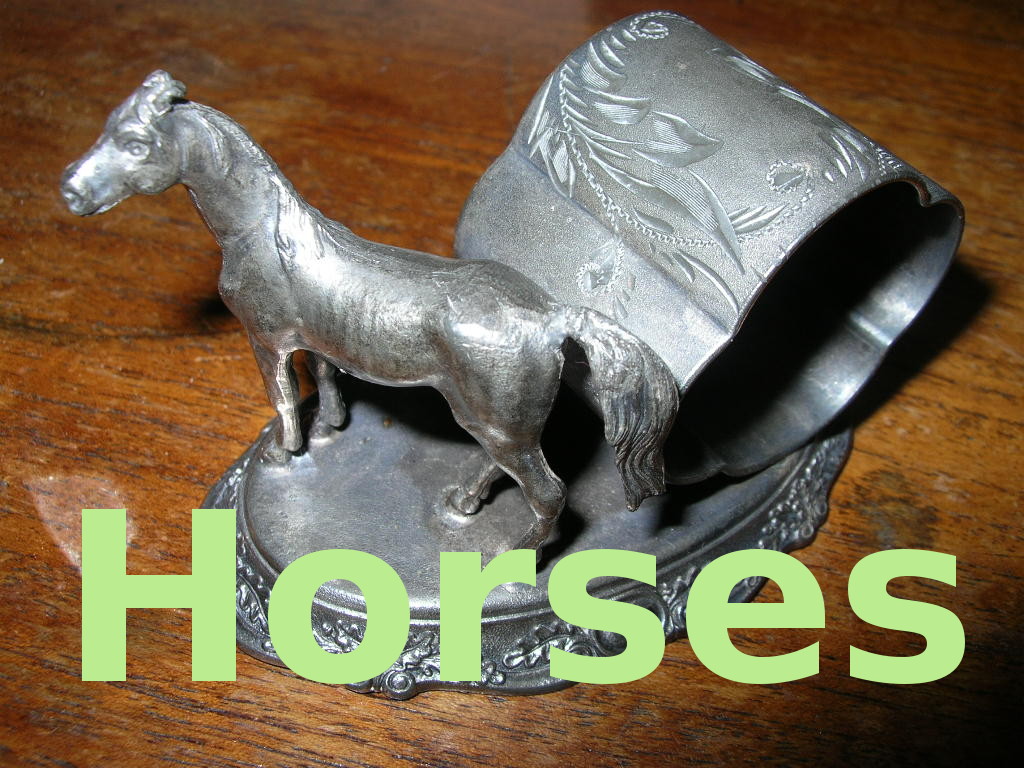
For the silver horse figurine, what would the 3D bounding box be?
[{"bbox_3d":[-0.015,-0.005,0.114,0.067,0.058,0.016,18,51,15],"label":"silver horse figurine"}]

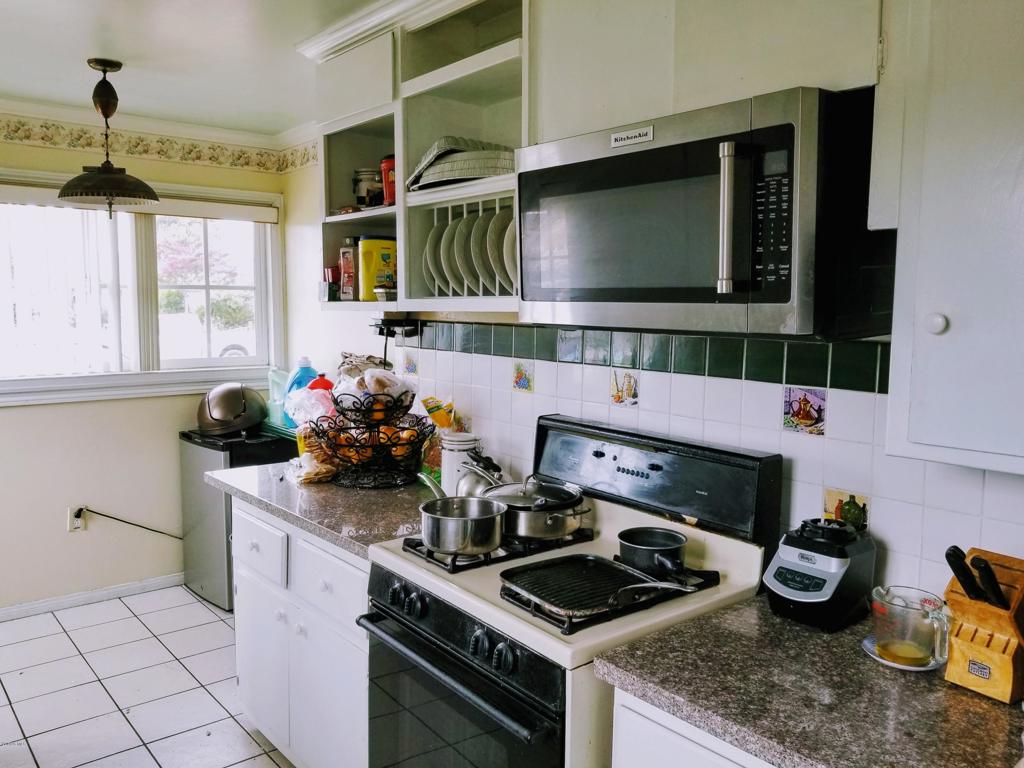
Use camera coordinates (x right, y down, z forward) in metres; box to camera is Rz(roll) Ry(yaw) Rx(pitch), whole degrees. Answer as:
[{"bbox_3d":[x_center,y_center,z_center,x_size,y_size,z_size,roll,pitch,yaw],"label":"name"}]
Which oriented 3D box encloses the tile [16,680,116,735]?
[{"bbox_3d":[-1.705,1.242,2.941,0.303,0.010,0.303,-3,7,-41],"label":"tile"}]

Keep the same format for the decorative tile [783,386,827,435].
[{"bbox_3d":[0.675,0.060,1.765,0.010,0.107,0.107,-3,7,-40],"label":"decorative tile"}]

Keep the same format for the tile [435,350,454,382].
[{"bbox_3d":[-0.241,-0.066,2.839,0.010,0.107,0.107,-3,7,-40],"label":"tile"}]

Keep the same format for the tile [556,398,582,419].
[{"bbox_3d":[0.179,0.103,2.362,0.010,0.108,0.108,-3,7,-40],"label":"tile"}]

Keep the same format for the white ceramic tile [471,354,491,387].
[{"bbox_3d":[-0.101,-0.045,2.684,0.010,0.108,0.108,-3,7,-40],"label":"white ceramic tile"}]

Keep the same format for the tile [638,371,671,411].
[{"bbox_3d":[0.399,0.023,2.131,0.010,0.108,0.108,-4,8,-40],"label":"tile"}]

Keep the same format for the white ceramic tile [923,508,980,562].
[{"bbox_3d":[0.880,0.308,1.538,0.010,0.107,0.107,-3,7,-40],"label":"white ceramic tile"}]

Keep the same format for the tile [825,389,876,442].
[{"bbox_3d":[0.746,0.071,1.687,0.010,0.108,0.108,-3,7,-40],"label":"tile"}]

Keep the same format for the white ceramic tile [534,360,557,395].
[{"bbox_3d":[0.111,-0.017,2.436,0.008,0.108,0.108,-3,7,-40],"label":"white ceramic tile"}]

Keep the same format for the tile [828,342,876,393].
[{"bbox_3d":[0.760,-0.036,1.702,0.010,0.105,0.108,-4,8,-40],"label":"tile"}]

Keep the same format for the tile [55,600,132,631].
[{"bbox_3d":[-2.082,1.153,3.835,0.304,0.010,0.304,-5,8,-41],"label":"tile"}]

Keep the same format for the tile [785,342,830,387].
[{"bbox_3d":[0.679,-0.049,1.760,0.008,0.108,0.108,-3,7,-40],"label":"tile"}]

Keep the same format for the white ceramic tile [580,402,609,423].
[{"bbox_3d":[0.250,0.111,2.280,0.008,0.108,0.108,-3,7,-40],"label":"white ceramic tile"}]

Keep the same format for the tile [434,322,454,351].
[{"bbox_3d":[-0.239,-0.172,2.829,0.010,0.100,0.107,-3,7,-40],"label":"tile"}]

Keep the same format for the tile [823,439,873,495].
[{"bbox_3d":[0.744,0.179,1.698,0.008,0.108,0.108,-3,7,-40],"label":"tile"}]

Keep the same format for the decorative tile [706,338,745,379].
[{"bbox_3d":[0.544,-0.065,1.953,0.010,0.105,0.108,-4,8,-40],"label":"decorative tile"}]

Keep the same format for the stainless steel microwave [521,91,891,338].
[{"bbox_3d":[0.399,-0.357,1.770,0.423,0.435,0.760,-9,11,-40],"label":"stainless steel microwave"}]

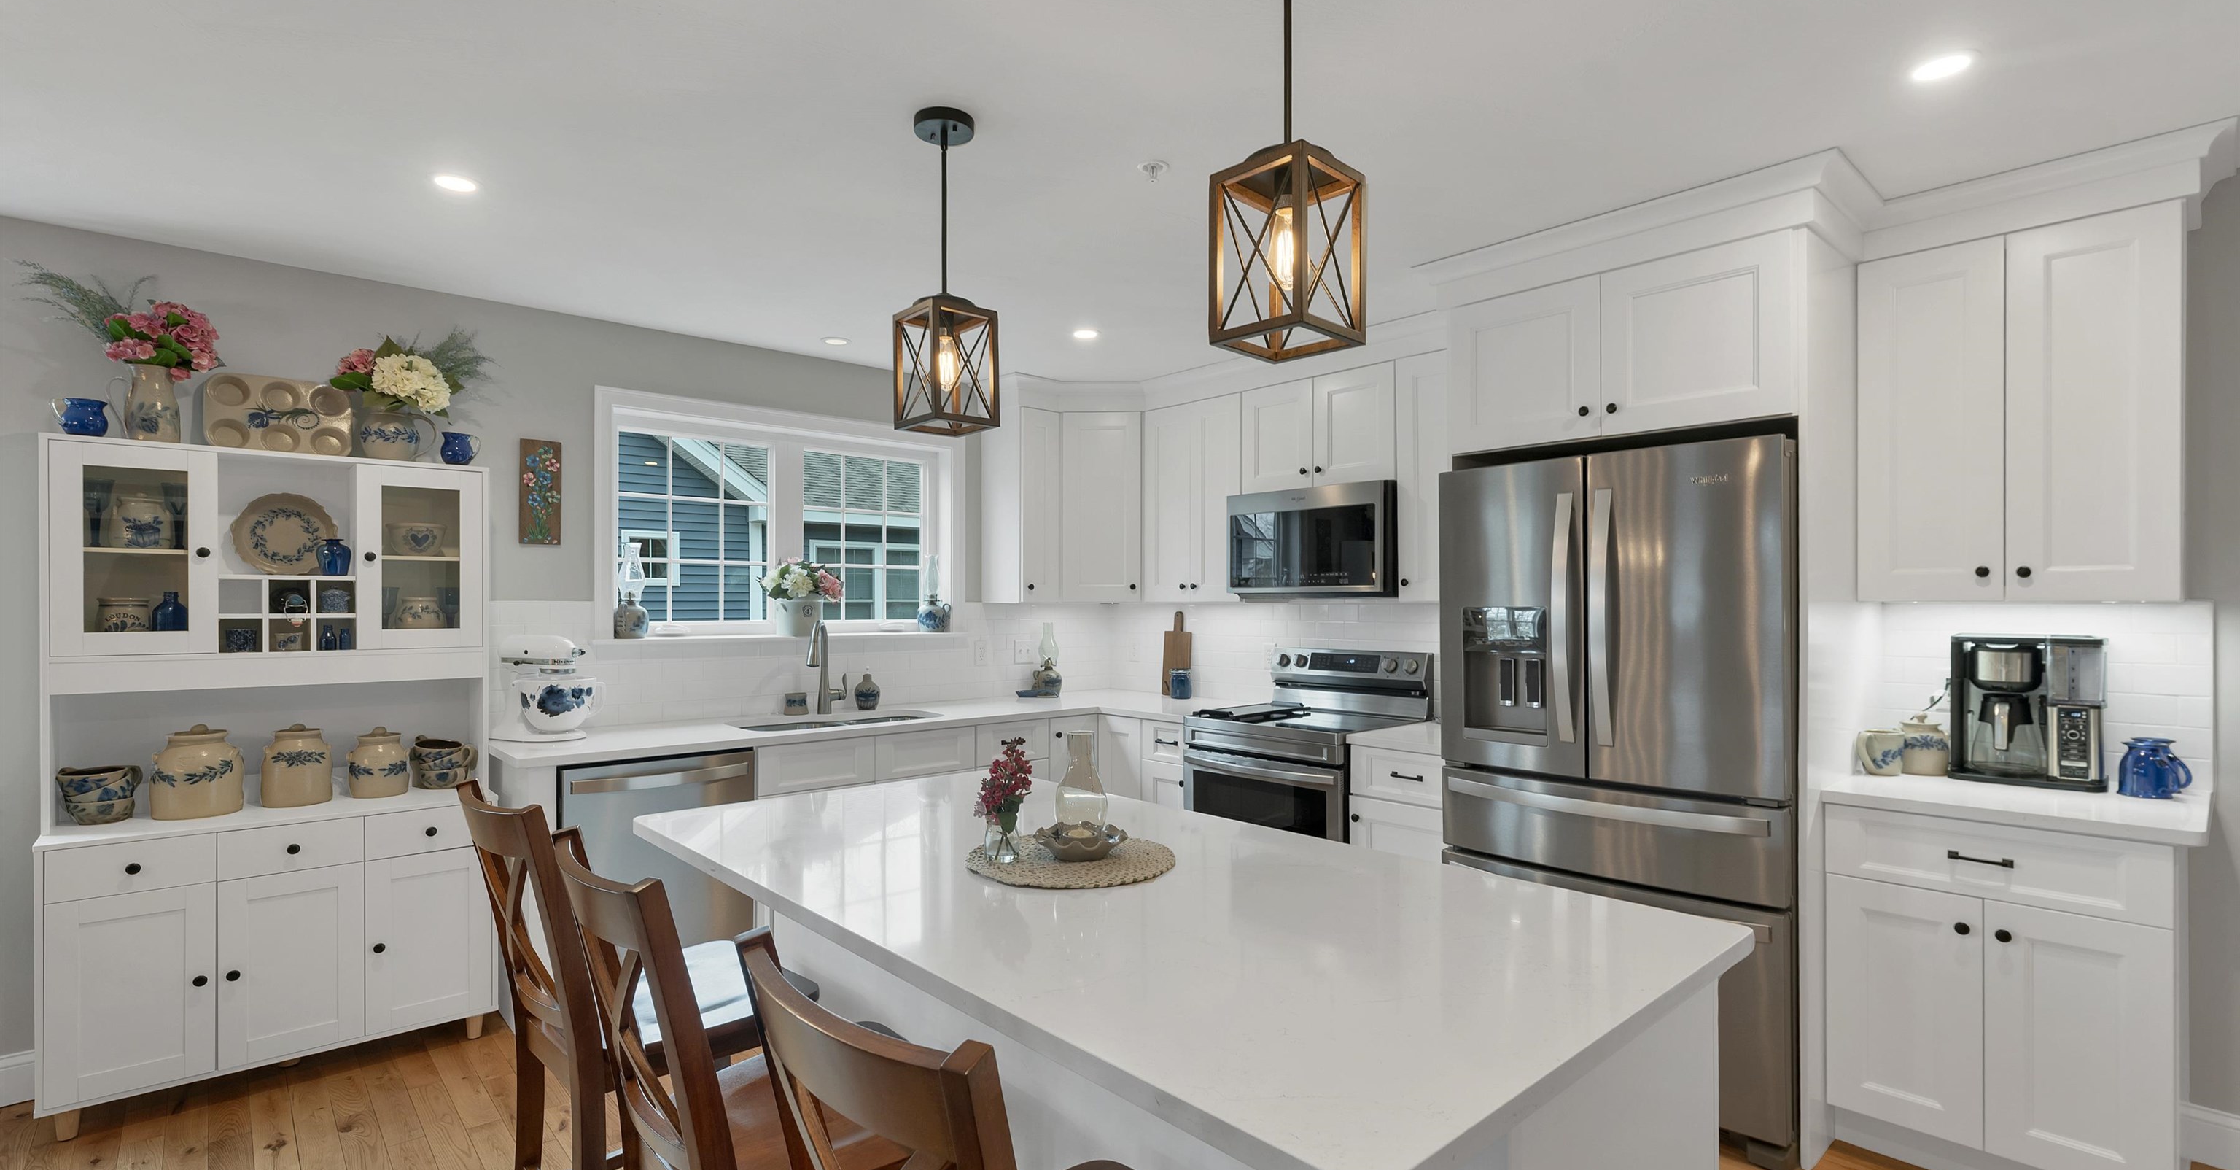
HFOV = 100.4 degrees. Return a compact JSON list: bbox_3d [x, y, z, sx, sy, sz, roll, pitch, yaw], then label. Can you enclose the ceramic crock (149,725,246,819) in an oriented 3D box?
[{"bbox_3d":[-2.591,0.522,2.625,0.195,0.250,0.185,1,-2,-43],"label":"ceramic crock"}]

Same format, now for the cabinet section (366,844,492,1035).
[{"bbox_3d":[-2.330,1.125,3.115,0.328,0.545,0.378,1,-1,-42],"label":"cabinet section"}]

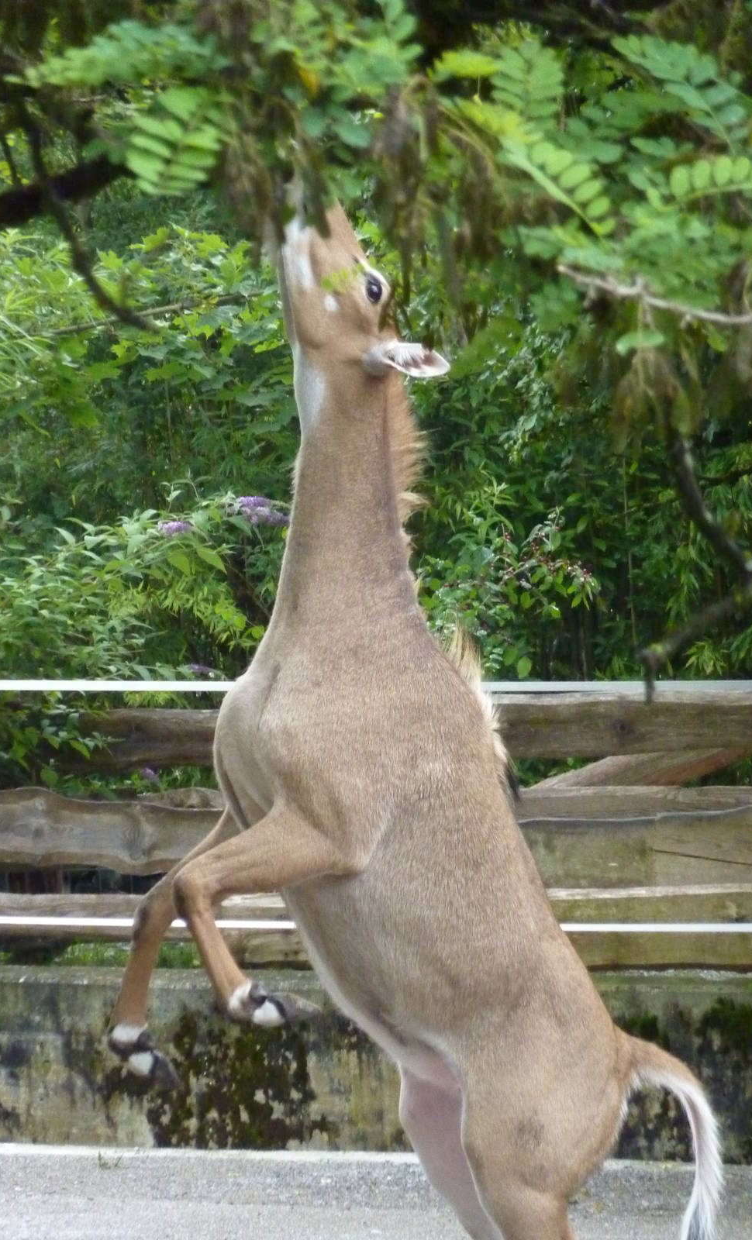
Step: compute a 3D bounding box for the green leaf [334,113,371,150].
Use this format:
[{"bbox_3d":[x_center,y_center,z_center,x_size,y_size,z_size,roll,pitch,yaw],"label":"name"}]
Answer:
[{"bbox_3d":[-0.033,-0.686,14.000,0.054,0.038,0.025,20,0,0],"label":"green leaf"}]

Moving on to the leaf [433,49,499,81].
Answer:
[{"bbox_3d":[0.127,-0.780,14.000,0.094,0.045,0.055,0,1,0],"label":"leaf"}]

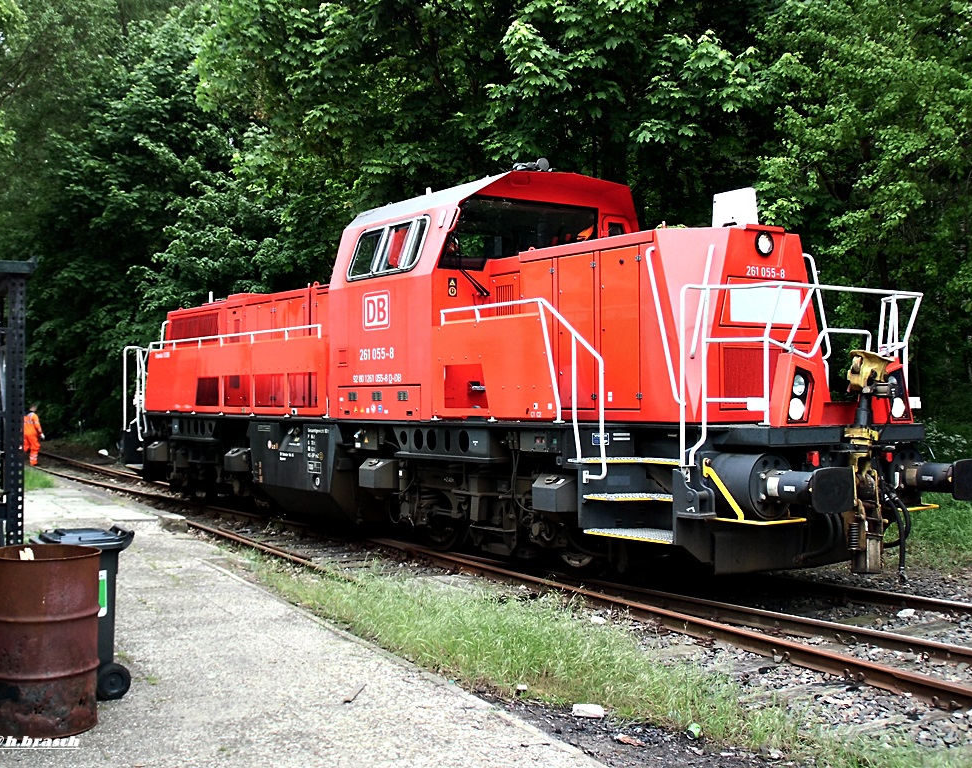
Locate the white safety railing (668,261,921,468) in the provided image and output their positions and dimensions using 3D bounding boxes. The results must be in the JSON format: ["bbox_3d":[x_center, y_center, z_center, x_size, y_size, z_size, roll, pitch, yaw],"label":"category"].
[{"bbox_3d":[2.808,-0.069,9.929,2.600,1.480,0.720,0,-1,-35],"label":"white safety railing"}]

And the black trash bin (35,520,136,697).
[{"bbox_3d":[-2.400,1.352,6.970,0.560,0.960,0.490,0,-1,-30],"label":"black trash bin"}]

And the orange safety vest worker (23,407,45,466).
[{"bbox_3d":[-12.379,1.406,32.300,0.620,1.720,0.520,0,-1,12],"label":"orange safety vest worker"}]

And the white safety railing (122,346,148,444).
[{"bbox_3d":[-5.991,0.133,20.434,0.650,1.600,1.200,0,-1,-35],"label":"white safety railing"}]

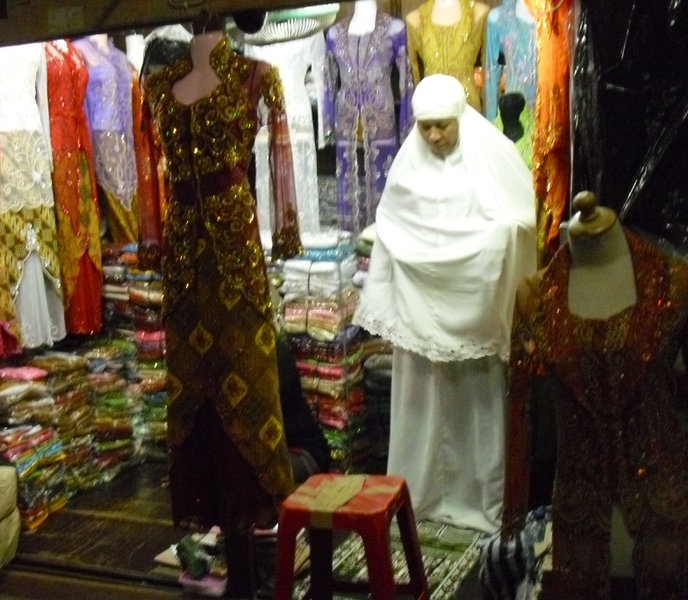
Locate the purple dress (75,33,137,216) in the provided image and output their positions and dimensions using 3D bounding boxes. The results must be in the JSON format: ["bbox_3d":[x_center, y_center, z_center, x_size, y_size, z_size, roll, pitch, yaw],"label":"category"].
[{"bbox_3d":[-1.159,-0.859,4.250,0.320,0.790,0.230,-4,6,-32],"label":"purple dress"}]

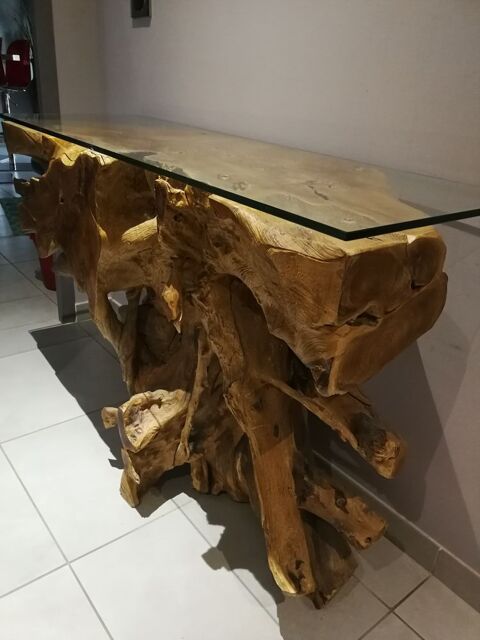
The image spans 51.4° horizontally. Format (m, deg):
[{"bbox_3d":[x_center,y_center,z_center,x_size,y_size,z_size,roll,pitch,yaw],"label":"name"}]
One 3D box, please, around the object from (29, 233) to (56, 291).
[{"bbox_3d":[-0.805,-0.285,2.257,0.250,0.270,0.250,-15,32,-37],"label":"object"}]

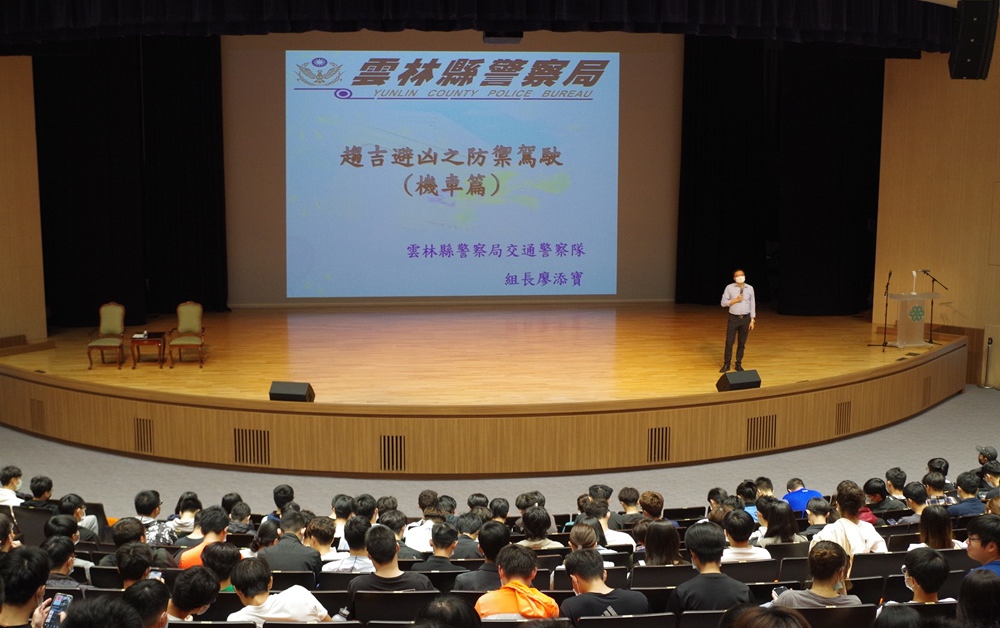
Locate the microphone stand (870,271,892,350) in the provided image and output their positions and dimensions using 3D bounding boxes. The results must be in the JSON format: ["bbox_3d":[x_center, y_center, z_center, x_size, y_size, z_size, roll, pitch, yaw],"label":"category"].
[{"bbox_3d":[7.249,-0.090,21.978,0.540,1.470,0.560,3,9,17],"label":"microphone stand"}]

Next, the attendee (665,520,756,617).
[{"bbox_3d":[1.045,1.686,6.379,0.480,1.280,0.750,-1,9,-9],"label":"attendee"}]

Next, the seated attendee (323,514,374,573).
[{"bbox_3d":[-0.978,1.940,8.333,0.480,1.220,0.750,0,8,0],"label":"seated attendee"}]

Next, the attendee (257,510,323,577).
[{"bbox_3d":[-1.422,1.930,8.331,0.480,1.240,0.750,0,9,3],"label":"attendee"}]

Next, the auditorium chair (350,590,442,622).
[{"bbox_3d":[-0.599,2.014,7.156,0.530,0.870,0.620,0,9,-1],"label":"auditorium chair"}]

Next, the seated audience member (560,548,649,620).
[{"bbox_3d":[0.500,1.761,6.346,0.480,1.140,0.760,-1,9,-8],"label":"seated audience member"}]

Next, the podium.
[{"bbox_3d":[7.913,0.074,22.306,0.850,1.060,0.550,-3,9,-18],"label":"podium"}]

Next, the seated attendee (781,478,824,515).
[{"bbox_3d":[3.260,2.387,13.116,0.480,1.120,0.760,-2,9,-13],"label":"seated attendee"}]

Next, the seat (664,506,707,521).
[{"bbox_3d":[2.093,2.656,13.720,0.510,0.870,0.580,-1,9,-9],"label":"seat"}]

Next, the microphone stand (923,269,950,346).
[{"bbox_3d":[8.362,-0.151,22.424,0.550,1.460,0.500,1,9,8],"label":"microphone stand"}]

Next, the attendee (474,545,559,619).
[{"bbox_3d":[0.073,1.756,6.278,0.480,1.170,0.760,0,9,-3],"label":"attendee"}]

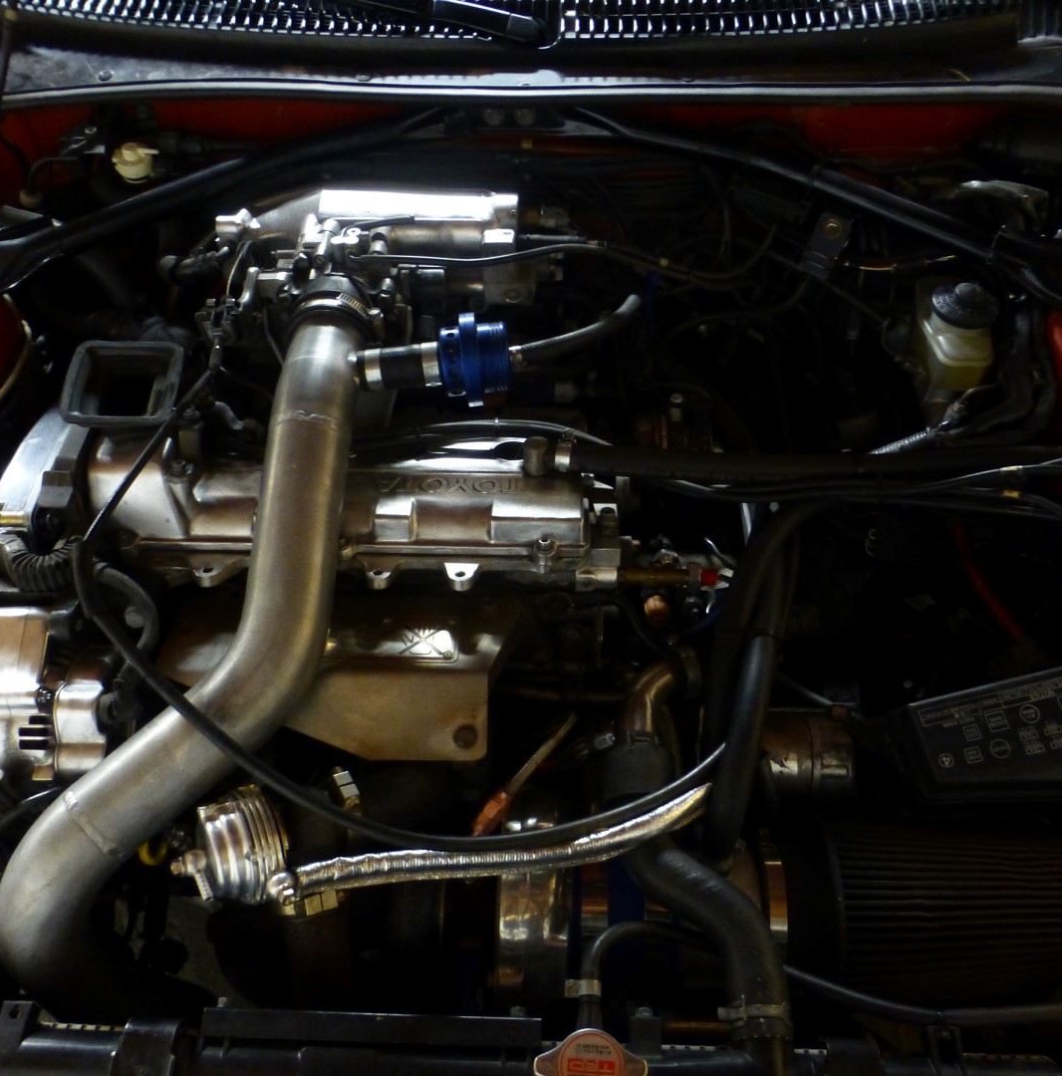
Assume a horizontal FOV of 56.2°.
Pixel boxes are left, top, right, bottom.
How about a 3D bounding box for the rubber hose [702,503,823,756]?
[{"bbox_3d":[0.178,0.072,0.764,0.100,0.135,0.175,1,57,1],"label":"rubber hose"}]

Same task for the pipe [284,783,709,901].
[{"bbox_3d":[-0.022,0.224,0.733,0.335,0.045,0.065,-8,57,-5],"label":"pipe"}]

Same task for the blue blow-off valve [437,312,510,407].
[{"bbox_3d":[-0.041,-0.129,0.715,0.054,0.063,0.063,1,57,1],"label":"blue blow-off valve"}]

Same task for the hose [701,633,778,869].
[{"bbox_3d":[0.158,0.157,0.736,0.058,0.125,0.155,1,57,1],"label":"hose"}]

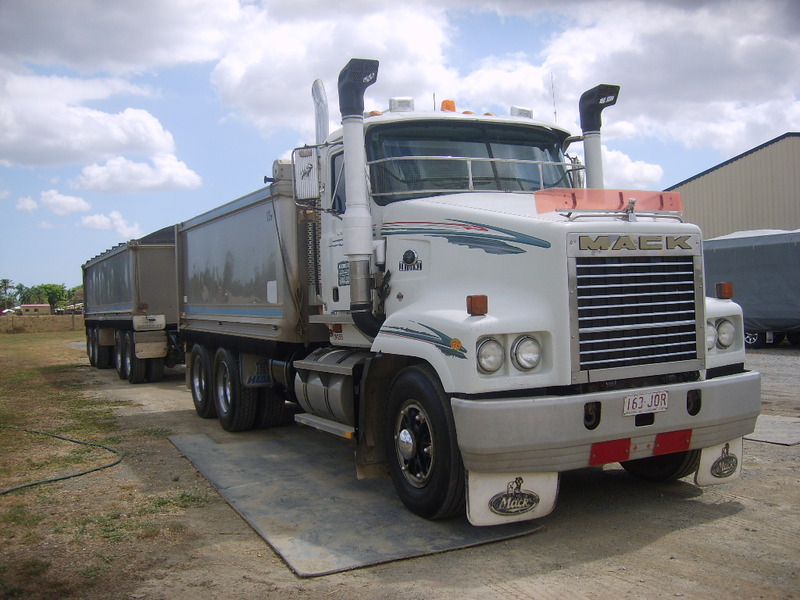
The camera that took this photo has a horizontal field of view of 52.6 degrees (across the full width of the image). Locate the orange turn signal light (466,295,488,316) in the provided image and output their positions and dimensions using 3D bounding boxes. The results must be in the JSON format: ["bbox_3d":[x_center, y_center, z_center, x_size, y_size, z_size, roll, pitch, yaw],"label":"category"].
[{"bbox_3d":[0.467,0.039,4.824,0.115,0.120,0.060,-3,1,-27],"label":"orange turn signal light"}]

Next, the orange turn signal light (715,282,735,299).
[{"bbox_3d":[2.324,-0.061,5.788,0.115,0.118,0.060,-3,1,-27],"label":"orange turn signal light"}]

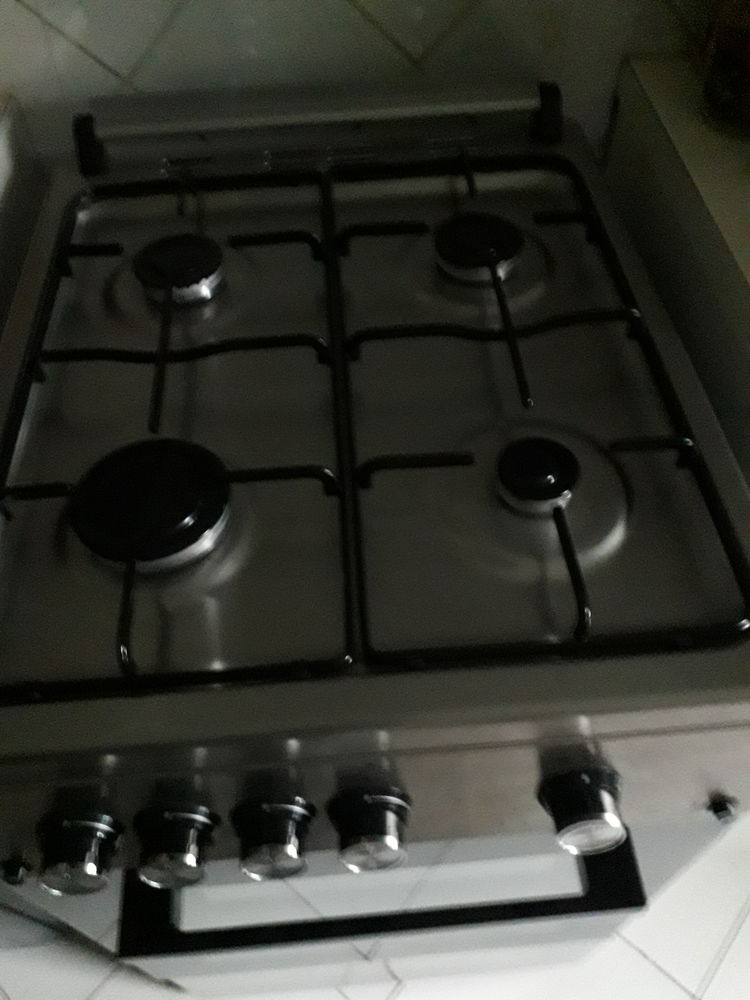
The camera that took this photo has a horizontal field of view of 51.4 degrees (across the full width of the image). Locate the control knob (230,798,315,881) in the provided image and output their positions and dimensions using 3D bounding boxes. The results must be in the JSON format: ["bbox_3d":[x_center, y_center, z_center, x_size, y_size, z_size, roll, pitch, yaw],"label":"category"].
[{"bbox_3d":[-0.058,0.193,0.444,0.047,0.047,0.031,-4,42,-2],"label":"control knob"}]

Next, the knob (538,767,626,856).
[{"bbox_3d":[0.119,0.177,0.445,0.047,0.047,0.031,-4,42,-2],"label":"knob"}]

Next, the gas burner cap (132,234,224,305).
[{"bbox_3d":[-0.153,-0.182,0.616,0.068,0.018,0.068,-4,53,-2],"label":"gas burner cap"}]

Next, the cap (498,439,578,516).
[{"bbox_3d":[0.101,-0.015,0.484,0.049,0.018,0.049,-1,53,1],"label":"cap"}]

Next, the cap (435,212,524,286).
[{"bbox_3d":[0.083,-0.201,0.624,0.070,0.018,0.070,-1,53,1],"label":"cap"}]

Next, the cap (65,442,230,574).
[{"bbox_3d":[-0.135,0.002,0.478,0.095,0.019,0.095,-1,53,1],"label":"cap"}]

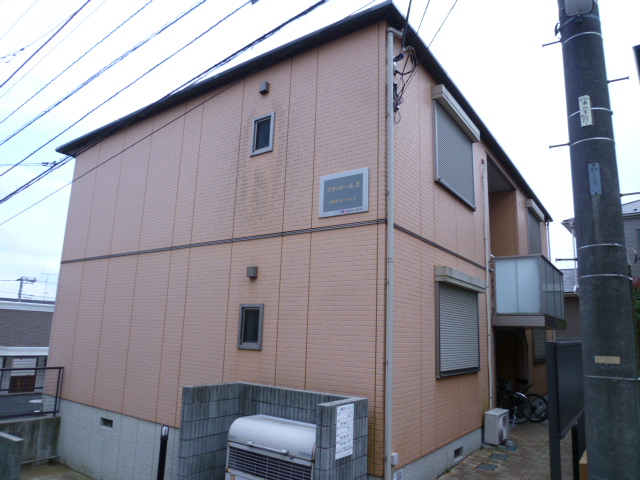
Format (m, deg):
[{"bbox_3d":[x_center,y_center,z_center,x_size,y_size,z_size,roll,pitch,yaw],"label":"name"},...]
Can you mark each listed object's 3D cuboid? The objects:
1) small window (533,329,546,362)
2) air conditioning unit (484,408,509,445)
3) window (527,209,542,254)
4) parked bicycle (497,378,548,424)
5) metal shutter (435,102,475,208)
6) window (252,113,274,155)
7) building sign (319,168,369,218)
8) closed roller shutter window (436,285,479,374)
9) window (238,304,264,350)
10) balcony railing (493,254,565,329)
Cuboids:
[{"bbox_3d":[6.213,2.718,12.569,0.080,1.390,1.950,-6,-14,35],"label":"small window"},{"bbox_3d":[3.172,3.335,7.988,0.260,0.510,0.750,-6,-14,35],"label":"air conditioning unit"},{"bbox_3d":[6.416,-0.119,13.319,0.100,1.340,2.050,-6,-14,35],"label":"window"},{"bbox_3d":[4.541,3.706,10.513,1.750,1.000,0.580,-6,-14,35],"label":"parked bicycle"},{"bbox_3d":[2.382,-1.430,7.813,0.080,1.310,1.950,-6,-14,35],"label":"metal shutter"},{"bbox_3d":[-0.900,-1.667,7.040,0.477,0.645,0.100,-6,-14,35],"label":"window"},{"bbox_3d":[0.304,-0.616,5.879,0.773,0.590,0.040,-6,-14,35],"label":"building sign"},{"bbox_3d":[2.235,1.457,7.168,0.100,1.370,2.040,-6,-14,35],"label":"closed roller shutter window"},{"bbox_3d":[-0.996,1.266,6.442,0.480,0.654,0.100,-6,-14,35],"label":"window"},{"bbox_3d":[4.658,1.256,9.787,0.960,1.355,2.940,-6,-14,35],"label":"balcony railing"}]

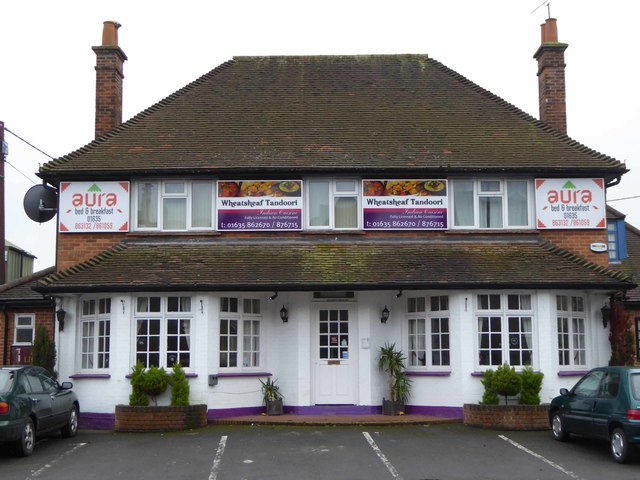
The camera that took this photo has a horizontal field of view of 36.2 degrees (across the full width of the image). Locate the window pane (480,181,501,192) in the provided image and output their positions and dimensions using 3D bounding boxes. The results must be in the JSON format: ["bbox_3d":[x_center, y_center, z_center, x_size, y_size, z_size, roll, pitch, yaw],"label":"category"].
[{"bbox_3d":[3.510,-1.095,20.133,0.401,0.230,0.050,0,-7,0],"label":"window pane"}]

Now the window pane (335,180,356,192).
[{"bbox_3d":[0.534,-1.096,20.133,0.407,0.223,0.050,0,-7,0],"label":"window pane"}]

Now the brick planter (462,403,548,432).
[{"bbox_3d":[3.468,3.288,18.126,1.622,0.490,0.700,0,-7,1],"label":"brick planter"}]

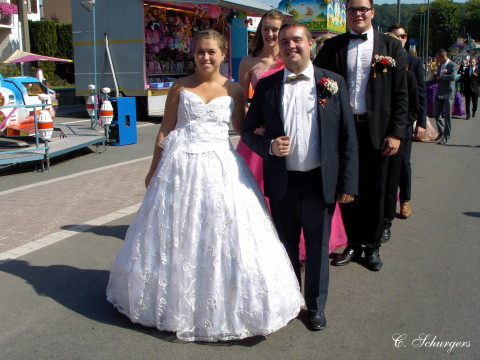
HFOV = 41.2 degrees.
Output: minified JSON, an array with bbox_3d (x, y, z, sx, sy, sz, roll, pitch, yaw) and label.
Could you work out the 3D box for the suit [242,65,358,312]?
[{"bbox_3d":[0.348,0.054,3.683,0.660,1.419,0.420,2,10,14],"label":"suit"}]

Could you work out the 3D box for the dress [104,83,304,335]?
[{"bbox_3d":[-0.210,0.130,3.777,1.150,1.337,1.060,1,10,8],"label":"dress"}]

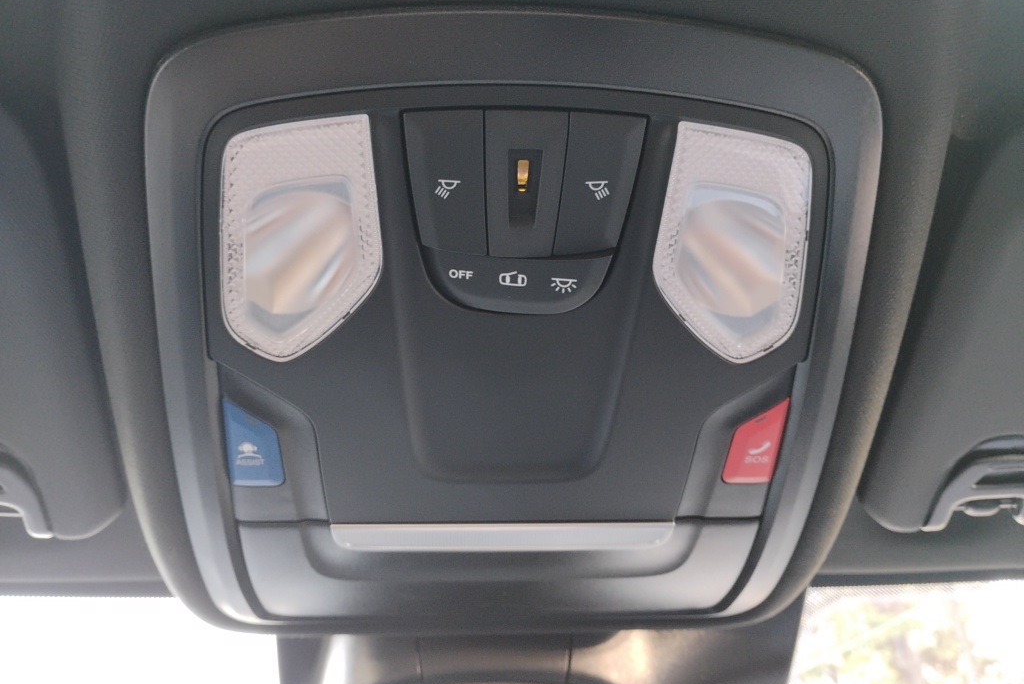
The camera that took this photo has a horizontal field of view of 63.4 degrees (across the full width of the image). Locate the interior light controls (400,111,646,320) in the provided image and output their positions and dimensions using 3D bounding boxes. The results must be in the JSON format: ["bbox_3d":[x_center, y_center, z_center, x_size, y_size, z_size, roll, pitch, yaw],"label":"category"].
[{"bbox_3d":[0.002,-0.037,0.238,0.066,0.014,0.059,1,-69,-4],"label":"interior light controls"}]

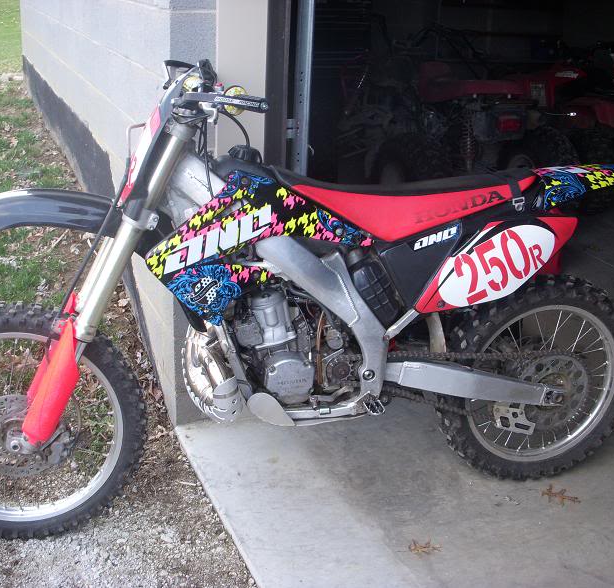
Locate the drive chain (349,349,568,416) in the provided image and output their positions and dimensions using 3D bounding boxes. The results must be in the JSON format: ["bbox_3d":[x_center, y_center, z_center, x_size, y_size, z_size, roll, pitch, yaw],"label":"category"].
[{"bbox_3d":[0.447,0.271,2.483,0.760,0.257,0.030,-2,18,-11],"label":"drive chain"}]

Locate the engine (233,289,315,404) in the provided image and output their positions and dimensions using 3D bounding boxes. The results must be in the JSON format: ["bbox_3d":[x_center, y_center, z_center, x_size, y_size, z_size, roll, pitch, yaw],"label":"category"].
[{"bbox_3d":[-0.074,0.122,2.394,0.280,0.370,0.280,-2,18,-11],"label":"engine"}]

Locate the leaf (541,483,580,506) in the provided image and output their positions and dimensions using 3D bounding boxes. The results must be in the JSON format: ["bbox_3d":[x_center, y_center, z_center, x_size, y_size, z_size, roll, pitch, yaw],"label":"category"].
[{"bbox_3d":[0.778,0.610,2.627,0.118,0.022,0.085,10,22,19],"label":"leaf"}]

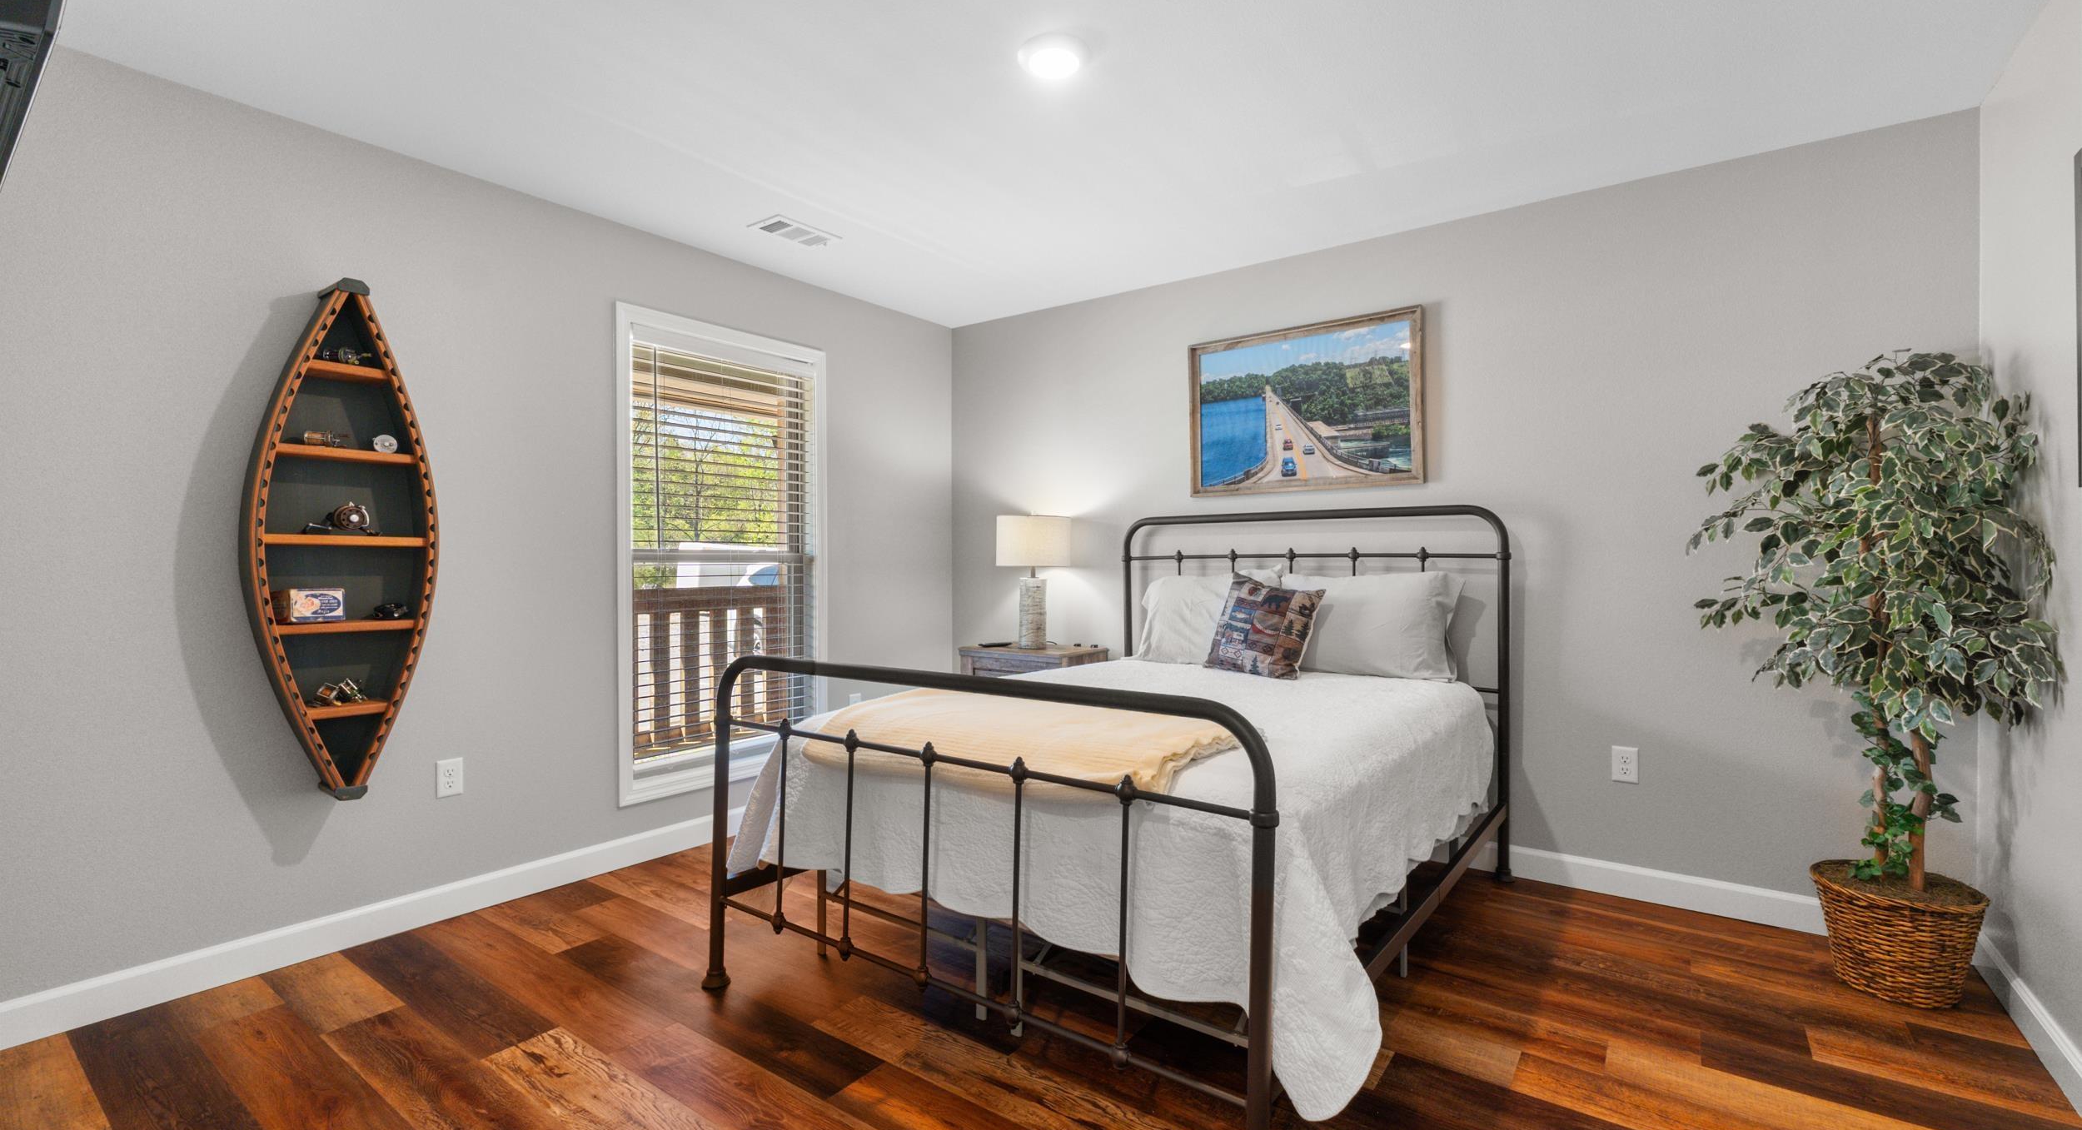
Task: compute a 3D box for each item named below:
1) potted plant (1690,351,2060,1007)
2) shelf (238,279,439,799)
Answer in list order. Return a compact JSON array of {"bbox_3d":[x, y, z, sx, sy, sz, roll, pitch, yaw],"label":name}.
[{"bbox_3d":[2.170,0.281,2.354,0.680,1.712,0.740,0,0,36],"label":"potted plant"},{"bbox_3d":[-2.039,-0.072,2.533,0.160,1.495,0.440,0,0,36],"label":"shelf"}]

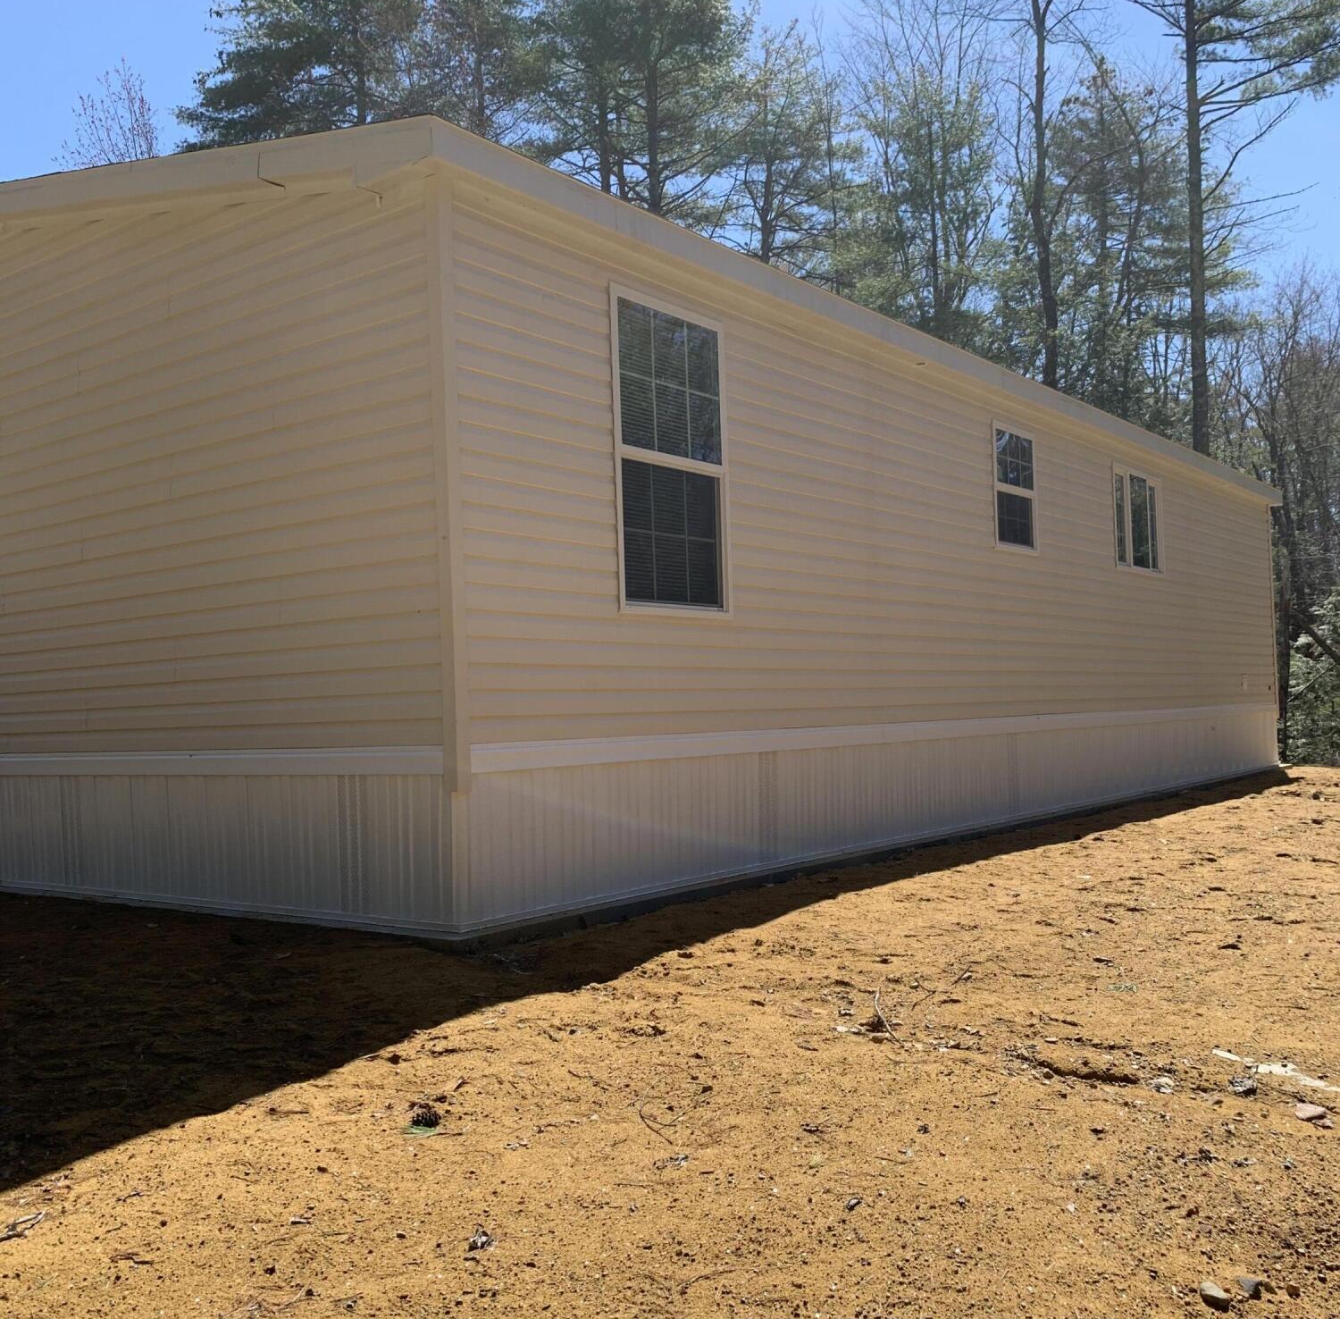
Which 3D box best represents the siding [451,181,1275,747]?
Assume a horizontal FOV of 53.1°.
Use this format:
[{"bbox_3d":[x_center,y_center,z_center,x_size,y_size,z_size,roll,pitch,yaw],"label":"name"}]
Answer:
[{"bbox_3d":[3.178,-0.745,11.004,0.180,2.360,13.752,-4,-3,37],"label":"siding"}]

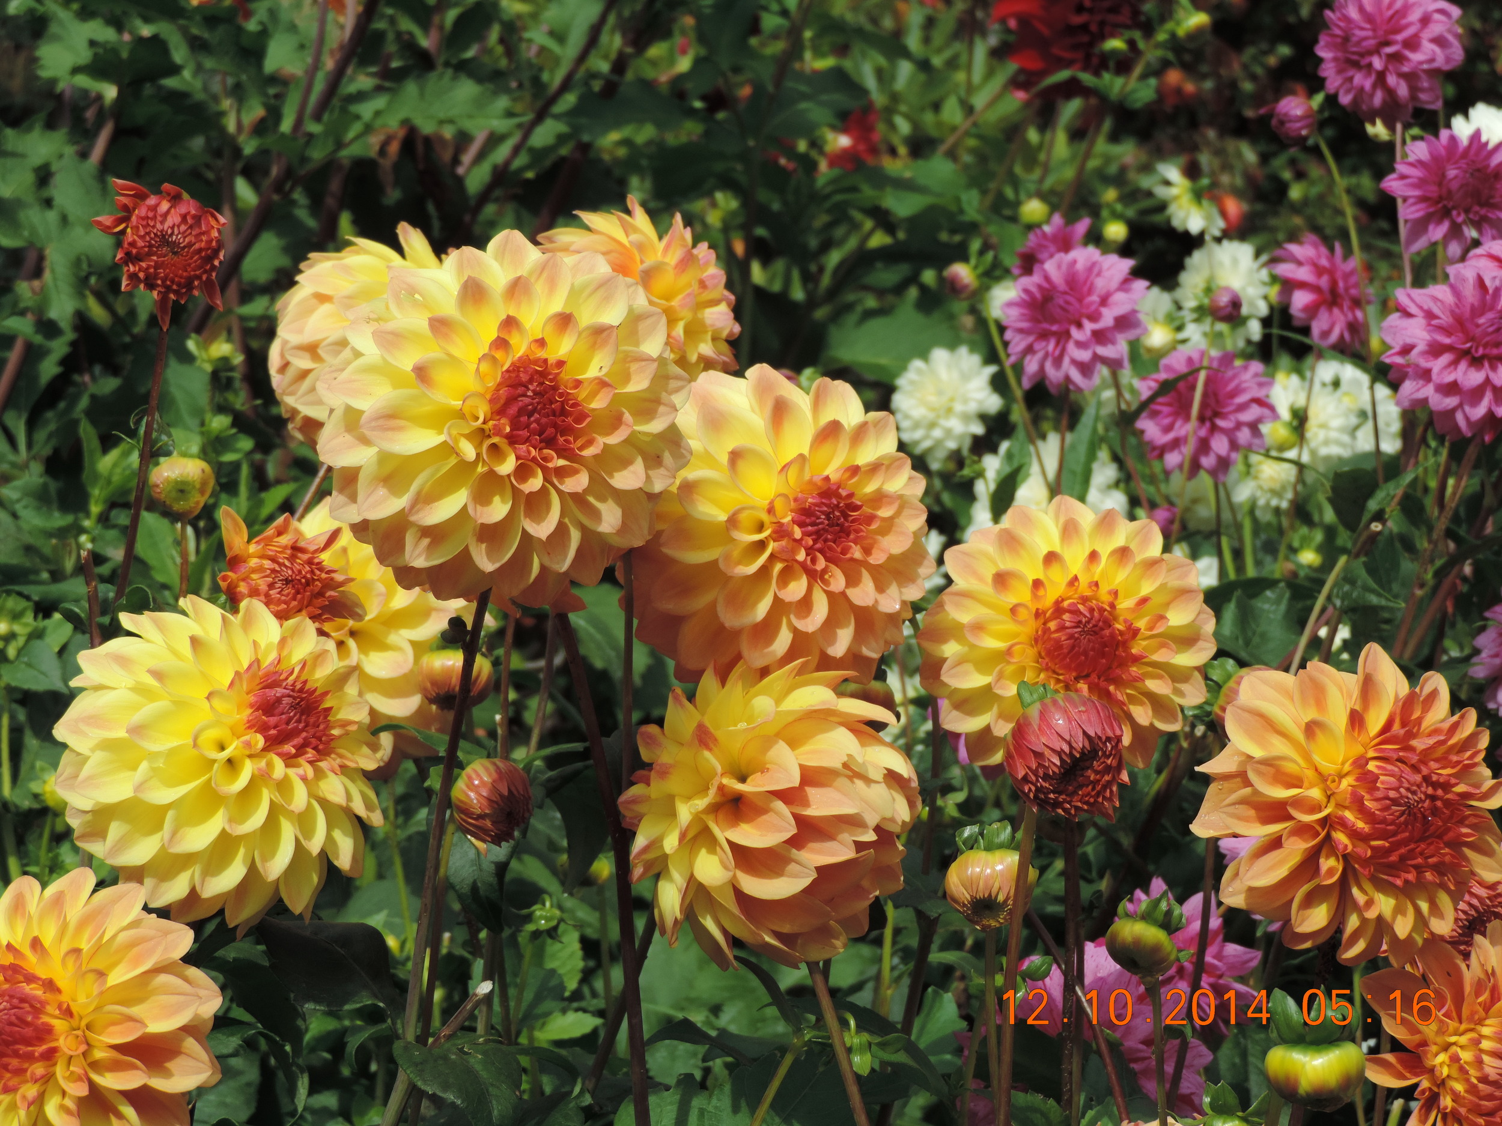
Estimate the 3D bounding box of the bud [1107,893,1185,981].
[{"bbox_3d":[0.150,0.141,1.480,0.030,0.034,0.029,9,12,0],"label":"bud"}]

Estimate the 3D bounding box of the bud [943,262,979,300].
[{"bbox_3d":[0.129,-0.173,2.400,0.022,0.023,0.022,3,14,11],"label":"bud"}]

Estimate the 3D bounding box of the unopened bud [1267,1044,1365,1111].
[{"bbox_3d":[0.196,0.179,1.360,0.035,0.025,0.033,0,16,0],"label":"unopened bud"}]

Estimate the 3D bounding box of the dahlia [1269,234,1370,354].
[{"bbox_3d":[0.364,-0.172,2.500,0.076,0.077,0.050,-8,16,-29],"label":"dahlia"}]

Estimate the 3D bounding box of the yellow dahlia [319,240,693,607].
[{"bbox_3d":[-0.089,-0.052,1.410,0.134,0.134,0.075,-6,-7,-19],"label":"yellow dahlia"}]

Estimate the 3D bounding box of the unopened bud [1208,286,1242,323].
[{"bbox_3d":[0.313,-0.171,2.580,0.022,0.025,0.024,-3,9,0],"label":"unopened bud"}]

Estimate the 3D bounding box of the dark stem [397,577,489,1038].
[{"bbox_3d":[-0.117,0.097,1.500,0.009,0.180,0.009,10,11,-2],"label":"dark stem"}]

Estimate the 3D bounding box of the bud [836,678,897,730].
[{"bbox_3d":[0.052,0.063,1.750,0.028,0.026,0.028,0,14,0],"label":"bud"}]

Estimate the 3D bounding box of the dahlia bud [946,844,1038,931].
[{"bbox_3d":[0.095,0.129,1.550,0.036,0.035,0.035,-1,14,-3],"label":"dahlia bud"}]

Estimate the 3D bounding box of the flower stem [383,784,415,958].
[{"bbox_3d":[-0.145,0.127,1.620,0.006,0.076,0.006,-7,12,0],"label":"flower stem"}]

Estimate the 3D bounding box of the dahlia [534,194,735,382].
[{"bbox_3d":[-0.045,-0.106,1.580,0.100,0.100,0.075,-17,-3,-45],"label":"dahlia"}]

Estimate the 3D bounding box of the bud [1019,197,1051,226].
[{"bbox_3d":[0.204,-0.252,2.800,0.022,0.022,0.022,0,0,0],"label":"bud"}]

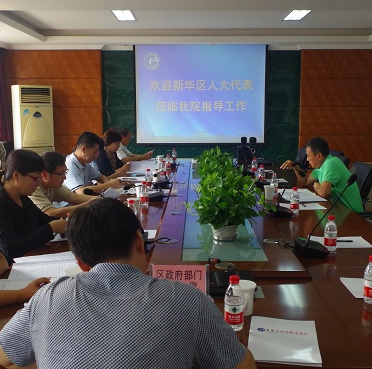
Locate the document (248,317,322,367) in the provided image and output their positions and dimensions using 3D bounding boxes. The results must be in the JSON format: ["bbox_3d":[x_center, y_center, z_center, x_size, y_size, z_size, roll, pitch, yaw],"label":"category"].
[{"bbox_3d":[0.296,0.469,1.459,0.210,0.010,0.290,2,9,11],"label":"document"}]

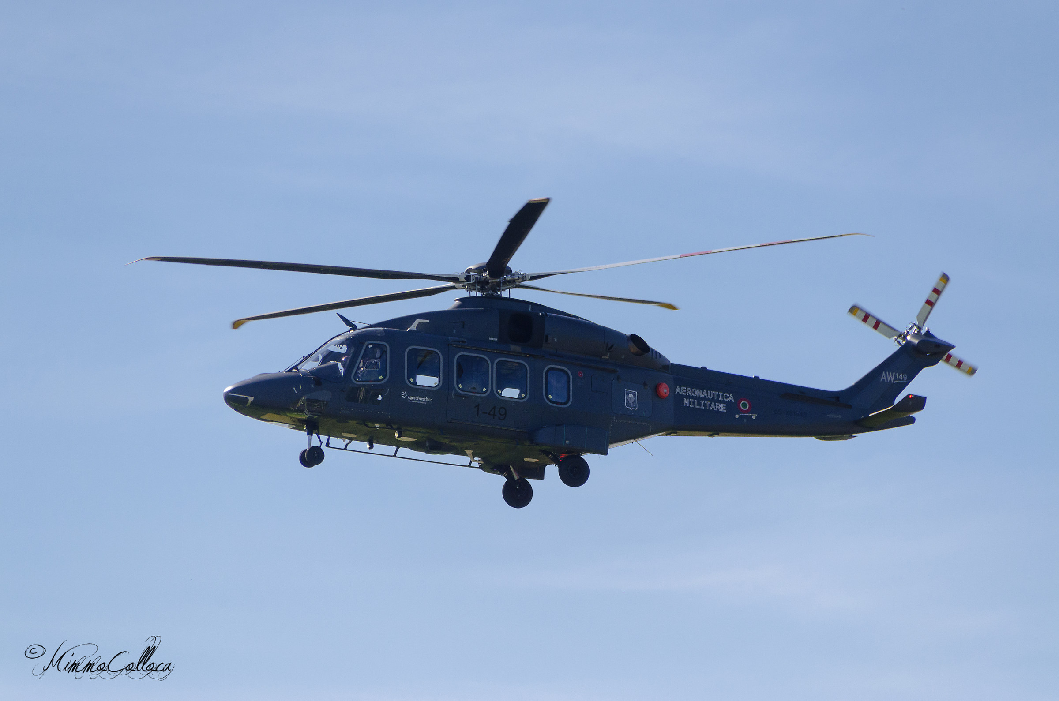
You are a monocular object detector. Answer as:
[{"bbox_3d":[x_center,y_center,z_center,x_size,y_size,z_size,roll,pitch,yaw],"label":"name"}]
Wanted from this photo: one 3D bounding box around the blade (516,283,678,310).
[{"bbox_3d":[1.319,-0.991,208.077,0.550,0.220,6.303,-8,-8,29],"label":"blade"}]

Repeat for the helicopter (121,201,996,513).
[{"bbox_3d":[0.600,0.168,204.799,17.600,5.350,14.200,7,-12,-23],"label":"helicopter"}]

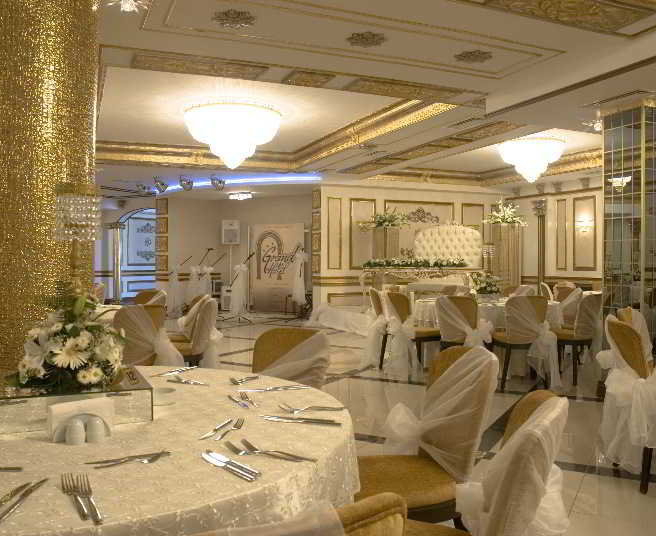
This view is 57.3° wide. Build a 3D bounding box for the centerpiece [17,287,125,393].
[{"bbox_3d":[-0.695,0.177,1.620,0.300,0.250,0.290,0,0,-23],"label":"centerpiece"}]

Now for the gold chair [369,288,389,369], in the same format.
[{"bbox_3d":[0.790,0.682,6.900,0.550,0.880,0.470,0,0,-15],"label":"gold chair"}]

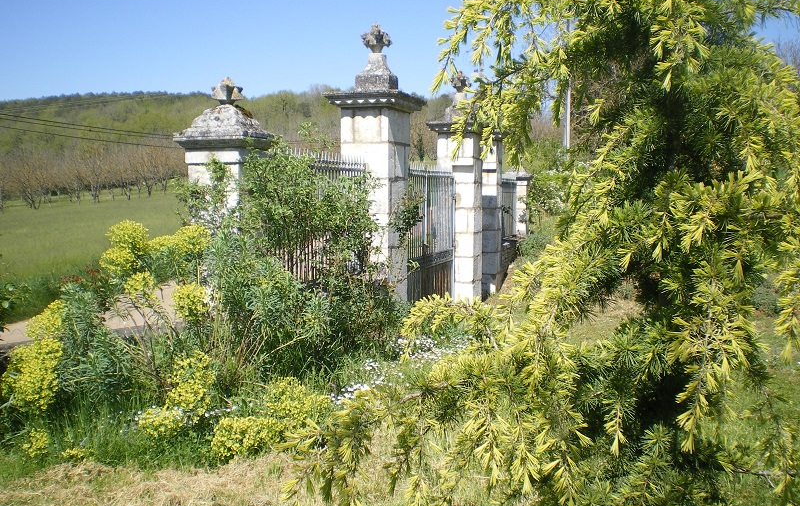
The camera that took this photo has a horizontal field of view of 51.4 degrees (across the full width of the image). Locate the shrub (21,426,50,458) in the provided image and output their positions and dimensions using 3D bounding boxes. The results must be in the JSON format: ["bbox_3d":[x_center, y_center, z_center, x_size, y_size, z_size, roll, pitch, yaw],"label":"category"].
[{"bbox_3d":[-2.228,1.168,5.100,0.170,0.190,0.160,0,4,0],"label":"shrub"}]

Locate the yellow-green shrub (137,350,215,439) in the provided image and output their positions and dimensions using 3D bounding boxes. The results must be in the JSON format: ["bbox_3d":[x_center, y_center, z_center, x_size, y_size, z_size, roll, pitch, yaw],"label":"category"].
[{"bbox_3d":[-1.524,0.961,5.650,0.510,0.580,0.460,0,4,0],"label":"yellow-green shrub"}]

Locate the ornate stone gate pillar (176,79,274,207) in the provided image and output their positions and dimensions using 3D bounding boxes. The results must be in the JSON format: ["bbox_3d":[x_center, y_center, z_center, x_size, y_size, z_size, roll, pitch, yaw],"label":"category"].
[{"bbox_3d":[-1.284,-0.092,6.135,0.570,2.380,0.500,2,4,19],"label":"ornate stone gate pillar"}]

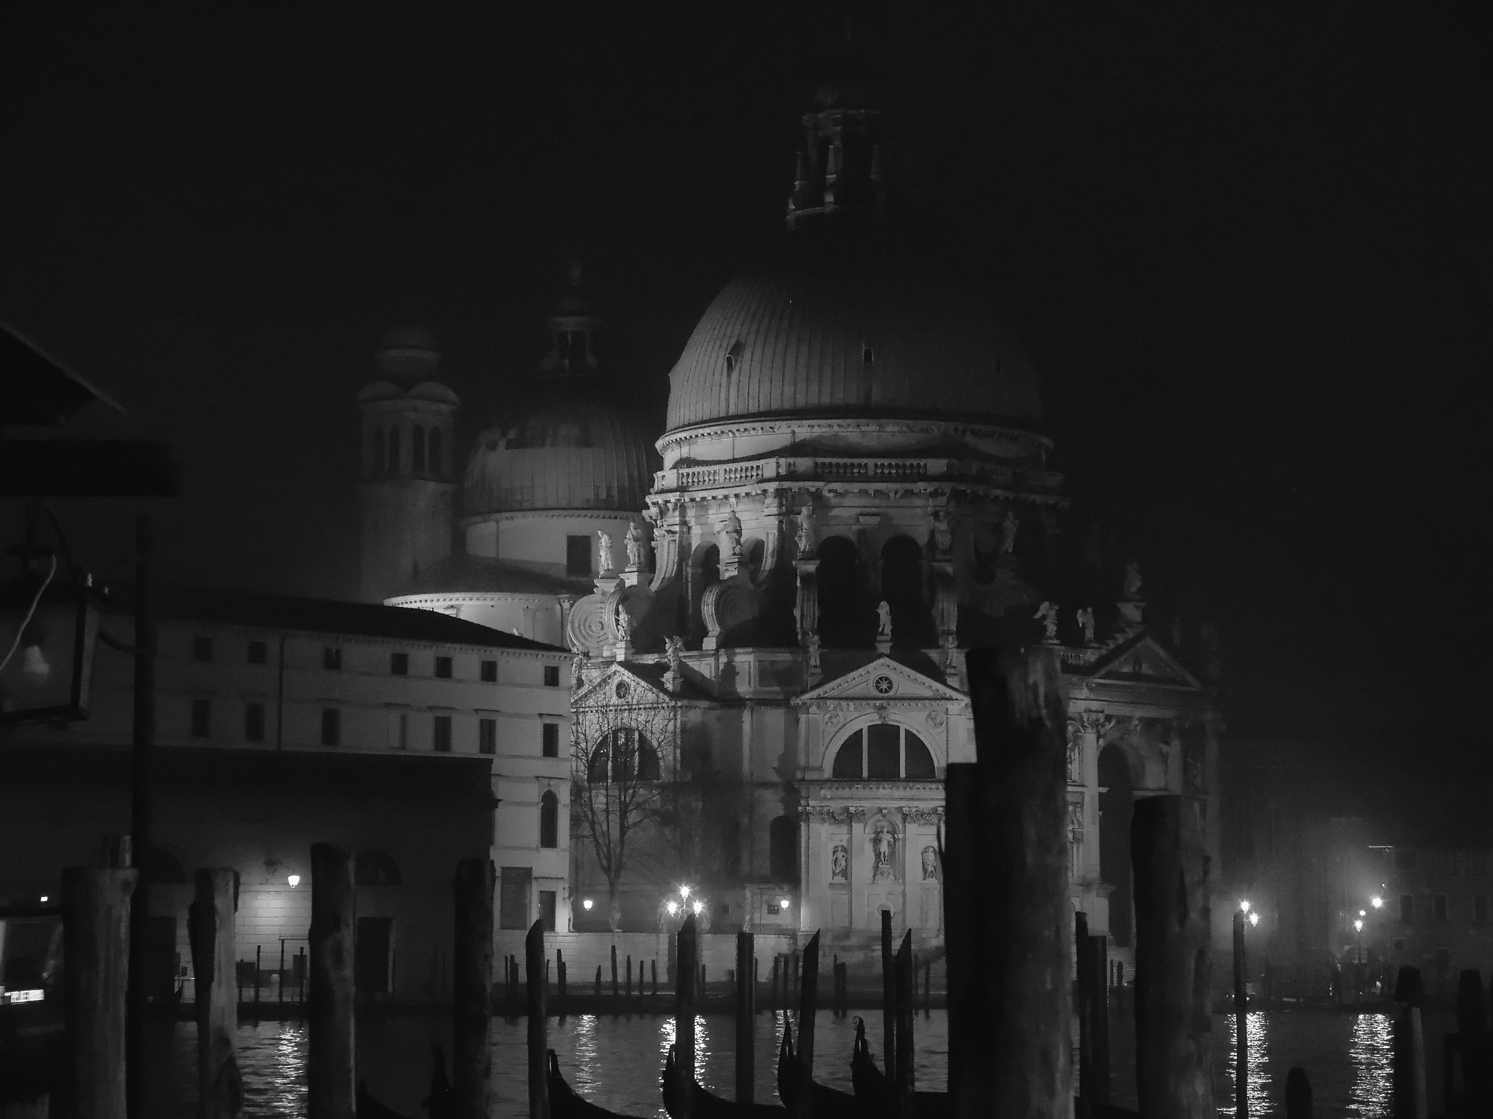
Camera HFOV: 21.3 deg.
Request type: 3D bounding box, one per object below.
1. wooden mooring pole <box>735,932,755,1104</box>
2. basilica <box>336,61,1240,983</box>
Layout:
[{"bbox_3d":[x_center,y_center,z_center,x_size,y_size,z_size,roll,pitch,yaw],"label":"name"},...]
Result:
[{"bbox_3d":[-0.023,6.352,51.622,0.230,2.994,0.230,0,-6,0],"label":"wooden mooring pole"},{"bbox_3d":[1.270,-2.625,283.436,72.000,64.500,47.000,-5,-8,42],"label":"basilica"}]

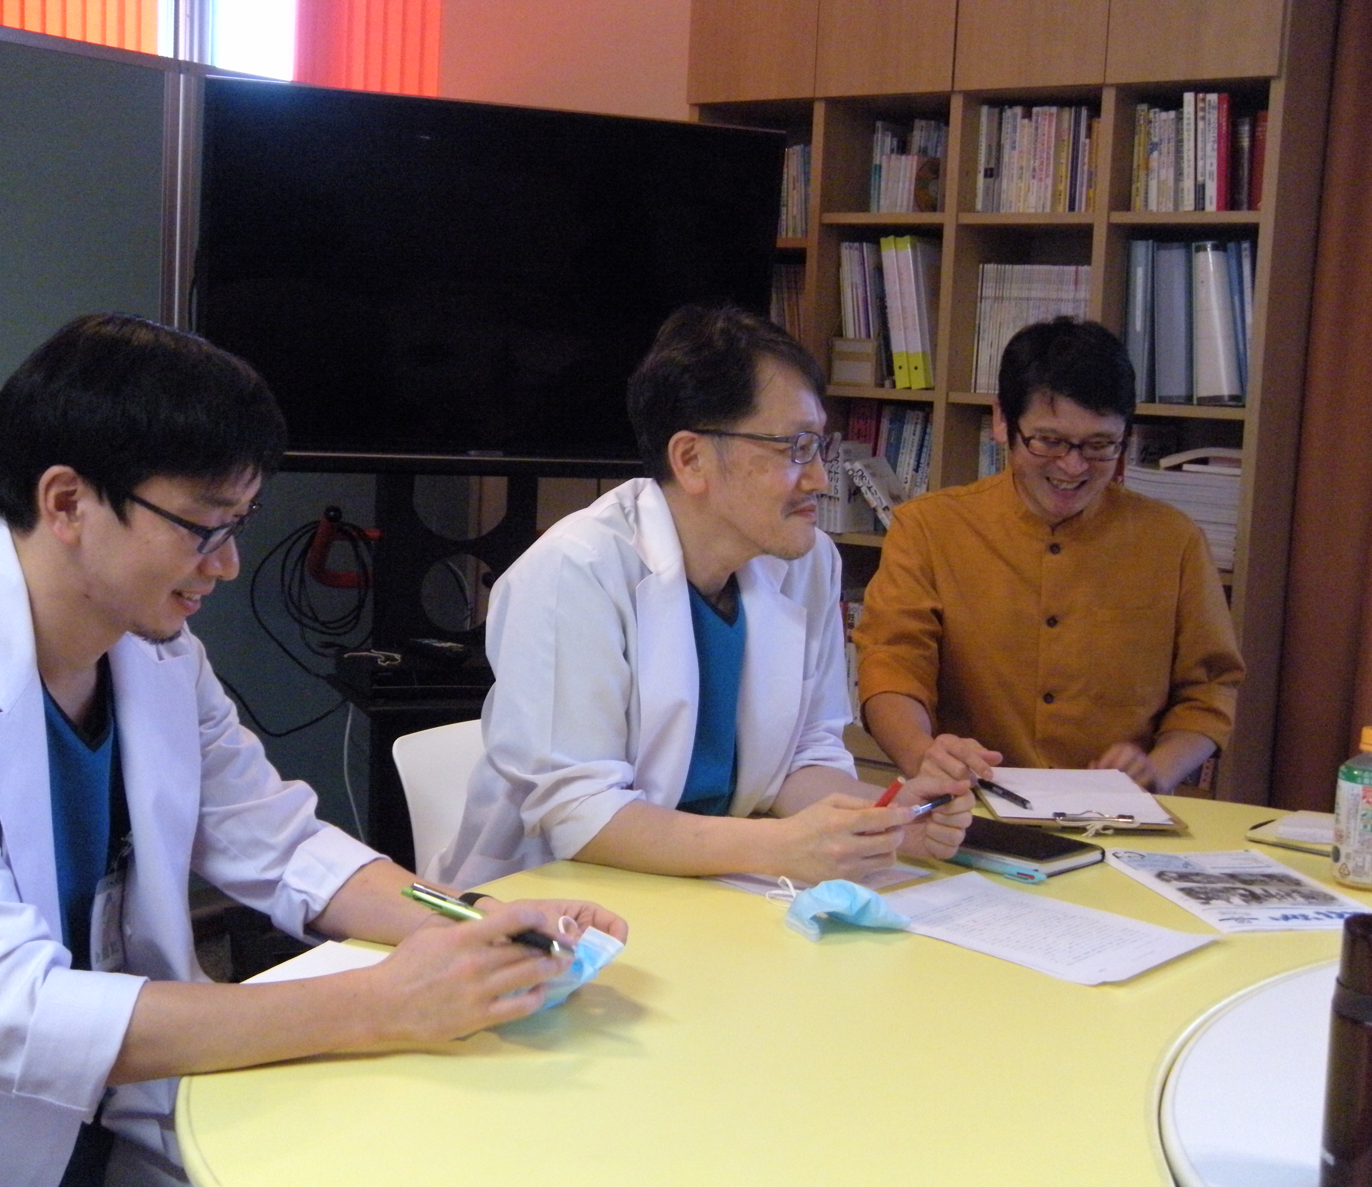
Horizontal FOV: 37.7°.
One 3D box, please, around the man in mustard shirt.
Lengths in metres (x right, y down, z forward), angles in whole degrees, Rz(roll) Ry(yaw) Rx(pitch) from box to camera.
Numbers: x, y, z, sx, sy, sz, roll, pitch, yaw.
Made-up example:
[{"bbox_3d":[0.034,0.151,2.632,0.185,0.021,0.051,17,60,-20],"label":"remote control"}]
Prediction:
[{"bbox_3d":[0.453,0.276,2.724,0.510,1.286,0.640,4,8,4],"label":"man in mustard shirt"}]

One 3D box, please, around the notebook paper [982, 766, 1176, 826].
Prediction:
[{"bbox_3d":[0.467,0.242,2.461,0.210,0.008,0.295,3,7,0],"label":"notebook paper"}]

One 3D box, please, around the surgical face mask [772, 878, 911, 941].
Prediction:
[{"bbox_3d":[0.147,0.293,1.887,0.125,0.038,0.092,3,7,0],"label":"surgical face mask"}]

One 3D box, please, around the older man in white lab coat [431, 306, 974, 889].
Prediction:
[{"bbox_3d":[-0.057,0.315,2.278,0.630,1.272,0.520,9,10,41],"label":"older man in white lab coat"}]

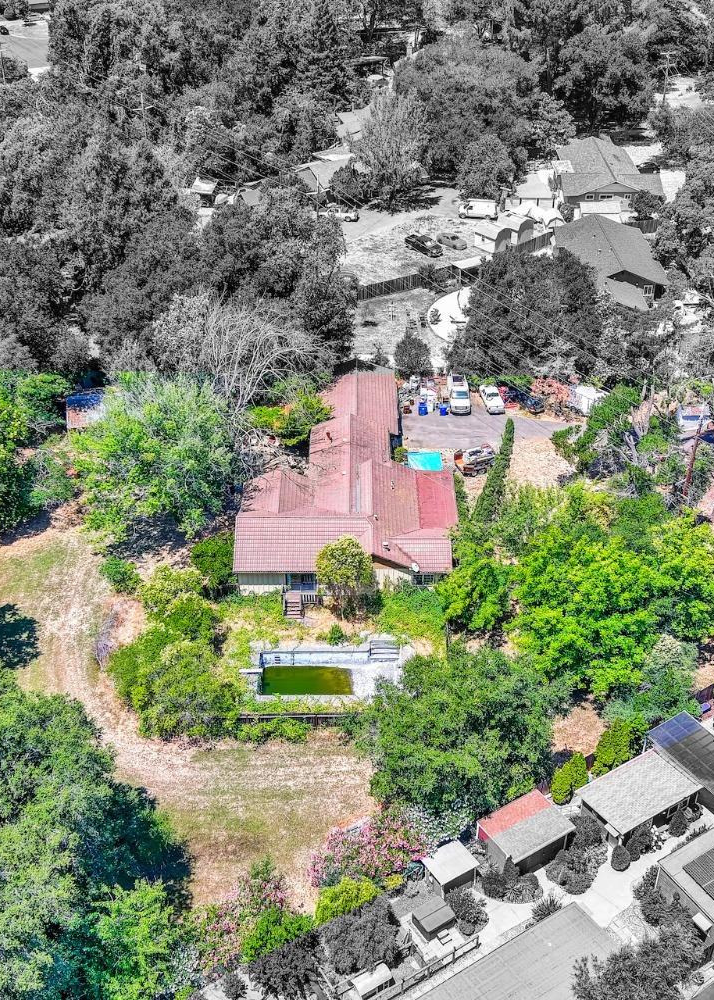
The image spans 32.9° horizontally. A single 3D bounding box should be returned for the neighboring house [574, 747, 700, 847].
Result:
[{"bbox_3d":[18.846,20.584,81.643,7.200,2.700,4.300,-20,40,-26],"label":"neighboring house"}]

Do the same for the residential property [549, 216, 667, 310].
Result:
[{"bbox_3d":[32.479,-30.019,155.445,12.000,5.000,23.800,-1,35,-2],"label":"residential property"}]

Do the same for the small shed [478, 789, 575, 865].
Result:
[{"bbox_3d":[11.750,23.340,84.310,5.200,2.400,3.900,-22,43,-26],"label":"small shed"}]

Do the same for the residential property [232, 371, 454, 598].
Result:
[{"bbox_3d":[-0.592,-2.926,112.705,19.200,5.500,33.500,0,35,0],"label":"residential property"}]

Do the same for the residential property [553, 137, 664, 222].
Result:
[{"bbox_3d":[35.000,-46.250,171.350,14.000,4.900,19.500,-1,38,-2],"label":"residential property"}]

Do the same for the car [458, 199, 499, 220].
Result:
[{"bbox_3d":[17.810,-41.894,174.747,5.400,2.250,2.000,5,35,7],"label":"car"}]

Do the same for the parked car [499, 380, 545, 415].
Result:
[{"bbox_3d":[17.700,-10.780,128.760,1.800,1.450,4.700,-25,44,-28],"label":"parked car"}]

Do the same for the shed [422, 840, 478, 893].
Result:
[{"bbox_3d":[6.310,25.260,81.980,3.000,2.250,2.350,-23,43,-26],"label":"shed"}]

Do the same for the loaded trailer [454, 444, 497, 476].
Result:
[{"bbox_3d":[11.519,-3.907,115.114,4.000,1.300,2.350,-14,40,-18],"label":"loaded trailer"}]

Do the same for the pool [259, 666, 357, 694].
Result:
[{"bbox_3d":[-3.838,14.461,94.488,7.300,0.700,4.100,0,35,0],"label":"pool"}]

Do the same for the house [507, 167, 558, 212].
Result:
[{"bbox_3d":[25.919,-45.588,179.225,6.500,3.200,8.500,1,35,2],"label":"house"}]

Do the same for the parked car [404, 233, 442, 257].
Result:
[{"bbox_3d":[9.191,-34.829,165.060,5.400,1.750,1.900,28,44,34],"label":"parked car"}]

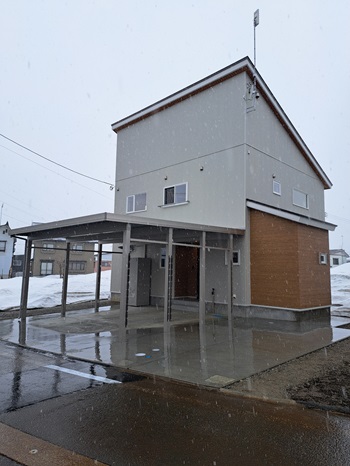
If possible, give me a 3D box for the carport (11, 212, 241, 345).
[{"bbox_3d":[-1.634,1.491,11.257,6.009,3.043,5.880,-6,-10,44],"label":"carport"}]

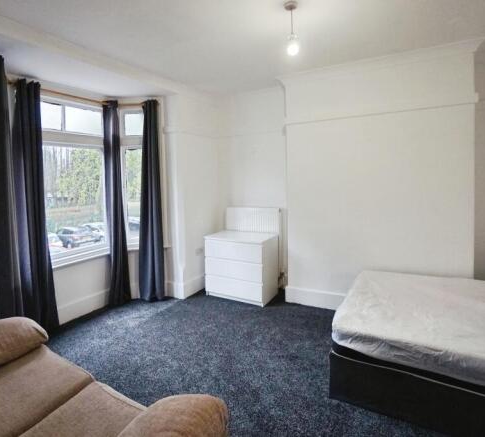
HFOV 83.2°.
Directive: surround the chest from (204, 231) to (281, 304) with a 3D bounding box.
[{"bbox_3d":[-0.007,0.632,3.643,0.831,0.795,0.507,2,5,29],"label":"chest"}]

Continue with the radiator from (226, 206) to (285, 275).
[{"bbox_3d":[0.163,0.280,3.905,0.819,0.873,0.100,2,5,30],"label":"radiator"}]

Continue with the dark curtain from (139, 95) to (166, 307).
[{"bbox_3d":[-1.148,-0.205,3.462,0.270,2.529,0.160,-2,5,-17],"label":"dark curtain"}]

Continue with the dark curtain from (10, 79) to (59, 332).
[{"bbox_3d":[-2.033,-0.083,2.669,0.180,2.441,0.300,2,5,31],"label":"dark curtain"}]

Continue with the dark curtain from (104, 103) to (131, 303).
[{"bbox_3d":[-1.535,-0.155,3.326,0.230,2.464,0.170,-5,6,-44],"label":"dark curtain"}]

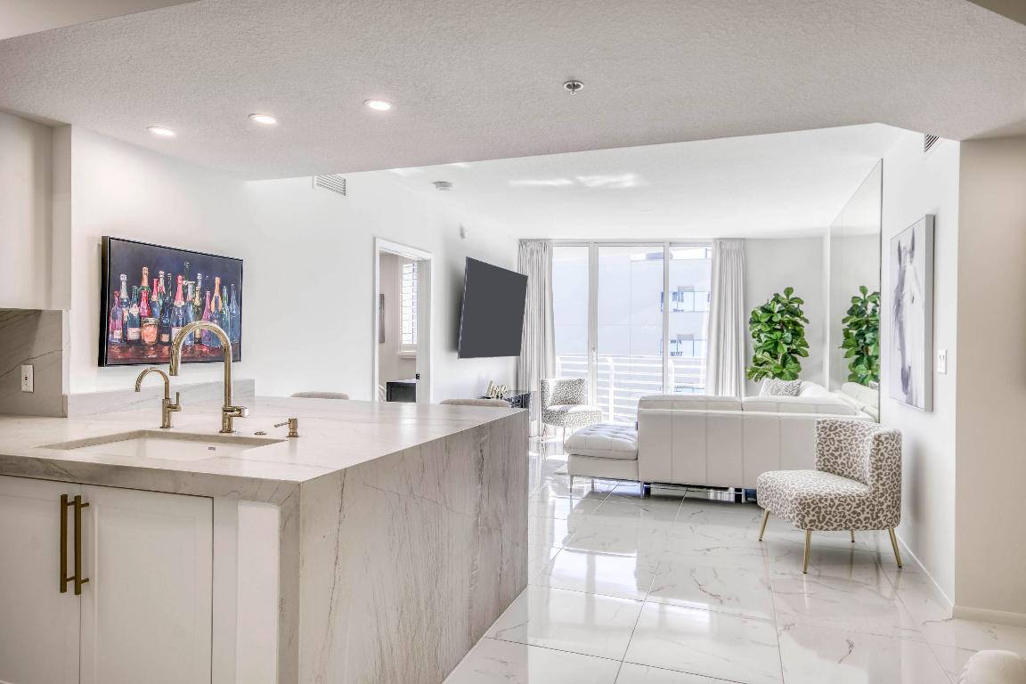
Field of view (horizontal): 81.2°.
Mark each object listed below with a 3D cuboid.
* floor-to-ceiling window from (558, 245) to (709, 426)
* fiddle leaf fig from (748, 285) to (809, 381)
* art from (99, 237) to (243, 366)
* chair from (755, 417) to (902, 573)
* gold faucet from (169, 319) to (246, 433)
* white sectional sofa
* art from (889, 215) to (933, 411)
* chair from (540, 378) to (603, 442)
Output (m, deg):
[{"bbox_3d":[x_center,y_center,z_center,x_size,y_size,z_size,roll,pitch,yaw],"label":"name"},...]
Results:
[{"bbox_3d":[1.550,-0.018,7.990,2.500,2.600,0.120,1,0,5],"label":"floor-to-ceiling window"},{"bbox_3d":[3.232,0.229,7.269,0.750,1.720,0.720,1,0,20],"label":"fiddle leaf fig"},{"bbox_3d":[-1.744,-0.183,3.132,0.047,0.597,0.800,1,0,20],"label":"art"},{"bbox_3d":[1.916,0.907,3.657,0.680,0.790,0.610,1,0,-5],"label":"chair"},{"bbox_3d":[-1.108,0.134,2.190,0.130,0.425,0.285,1,0,20],"label":"gold faucet"},{"bbox_3d":[1.998,0.870,5.945,2.340,0.860,2.600,1,0,20],"label":"white sectional sofa"},{"bbox_3d":[2.415,-0.163,3.648,0.040,1.075,0.790,1,0,20],"label":"art"},{"bbox_3d":[0.699,0.889,7.761,0.610,0.790,0.670,0,0,-33],"label":"chair"}]

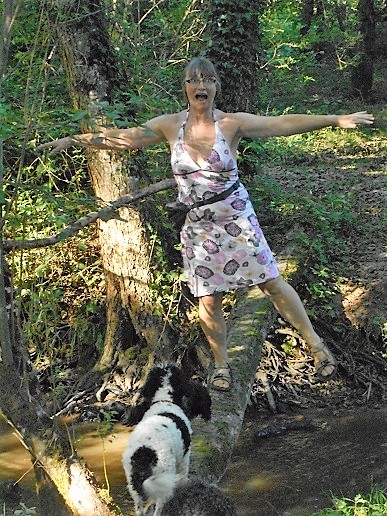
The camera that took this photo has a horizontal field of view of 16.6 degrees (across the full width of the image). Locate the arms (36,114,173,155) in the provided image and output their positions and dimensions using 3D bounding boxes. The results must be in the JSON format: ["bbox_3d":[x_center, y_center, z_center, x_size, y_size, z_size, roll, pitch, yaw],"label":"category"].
[{"bbox_3d":[-0.444,-0.602,6.550,0.690,0.155,0.150,-10,7,3],"label":"arms"}]

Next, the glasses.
[{"bbox_3d":[0.037,-0.865,6.500,0.145,0.045,0.140,0,7,0],"label":"glasses"}]

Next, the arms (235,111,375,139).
[{"bbox_3d":[0.550,-0.662,6.580,0.700,0.140,0.145,-2,7,0],"label":"arms"}]

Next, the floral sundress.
[{"bbox_3d":[0.149,-0.284,6.600,0.480,0.930,0.320,-5,7,6],"label":"floral sundress"}]

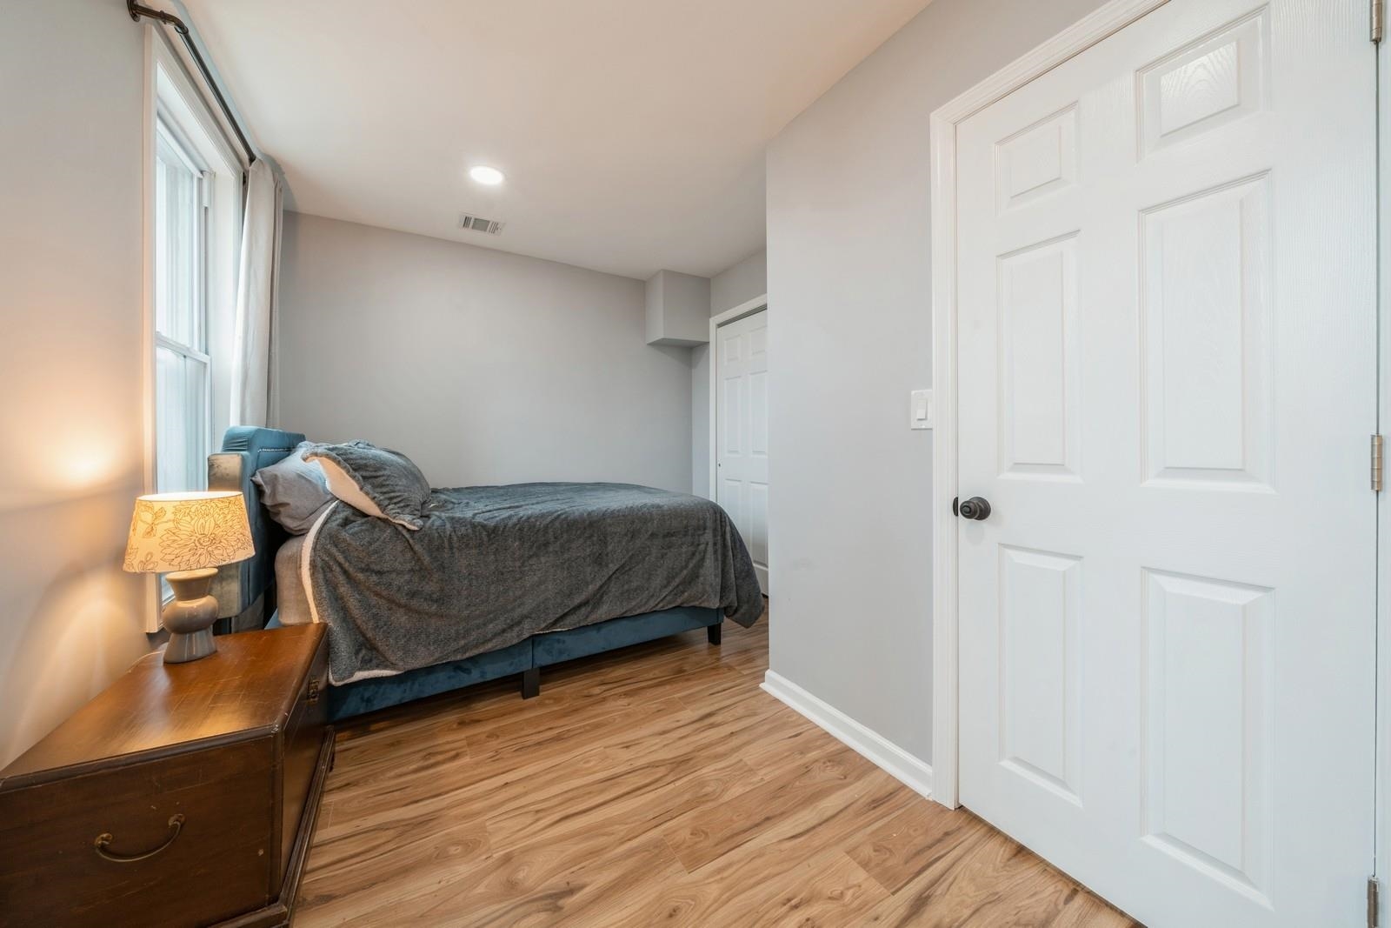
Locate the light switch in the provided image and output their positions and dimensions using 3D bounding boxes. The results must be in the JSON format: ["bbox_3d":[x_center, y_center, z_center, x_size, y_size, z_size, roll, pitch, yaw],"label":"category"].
[{"bbox_3d":[0.723,-0.173,1.486,0.011,0.120,0.072,-1,2,-32],"label":"light switch"}]

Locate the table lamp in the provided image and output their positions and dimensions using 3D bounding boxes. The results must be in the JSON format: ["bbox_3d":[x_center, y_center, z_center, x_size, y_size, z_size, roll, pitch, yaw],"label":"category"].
[{"bbox_3d":[-1.401,0.311,1.292,0.248,0.440,0.248,-1,2,-32],"label":"table lamp"}]

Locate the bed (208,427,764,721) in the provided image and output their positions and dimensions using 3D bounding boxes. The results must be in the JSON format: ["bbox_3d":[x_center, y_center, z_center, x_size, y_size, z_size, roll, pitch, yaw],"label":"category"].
[{"bbox_3d":[-1.025,0.406,2.631,2.115,1.155,1.480,-1,2,-32],"label":"bed"}]

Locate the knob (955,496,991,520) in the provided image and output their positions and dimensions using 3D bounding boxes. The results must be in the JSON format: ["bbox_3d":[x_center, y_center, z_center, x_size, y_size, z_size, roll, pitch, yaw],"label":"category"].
[{"bbox_3d":[0.792,0.131,1.322,0.066,0.068,0.068,-1,2,-32],"label":"knob"}]

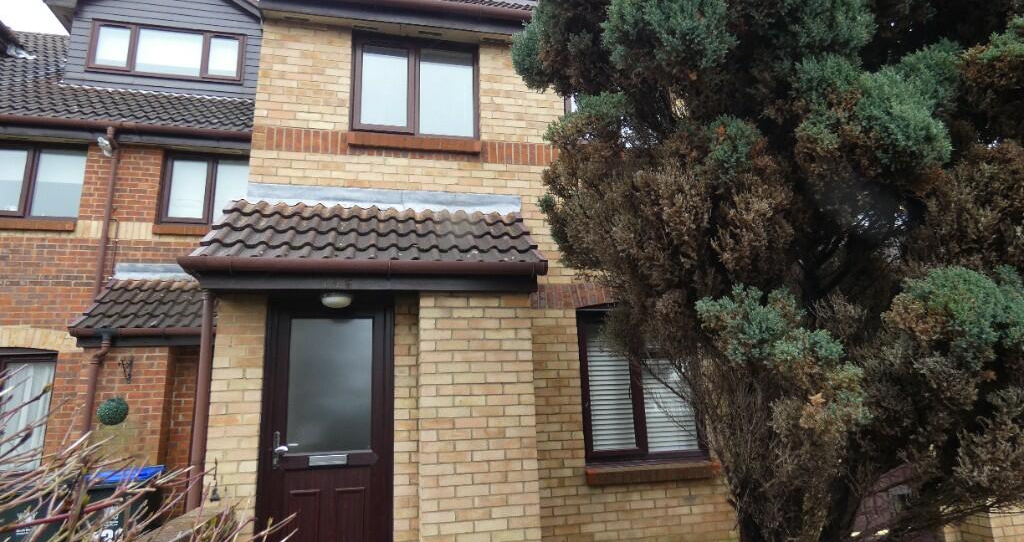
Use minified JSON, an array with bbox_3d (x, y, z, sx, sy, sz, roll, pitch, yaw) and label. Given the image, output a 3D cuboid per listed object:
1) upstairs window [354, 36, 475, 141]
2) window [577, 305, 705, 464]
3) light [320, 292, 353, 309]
[{"bbox_3d":[-0.893,-1.728,5.557,1.185,1.034,0.080,1,-14,-13],"label":"upstairs window"},{"bbox_3d":[1.158,1.029,5.358,1.186,1.358,0.080,1,-14,-13],"label":"window"},{"bbox_3d":[-1.191,0.197,4.024,0.200,0.105,0.200,1,-14,-13],"label":"light"}]

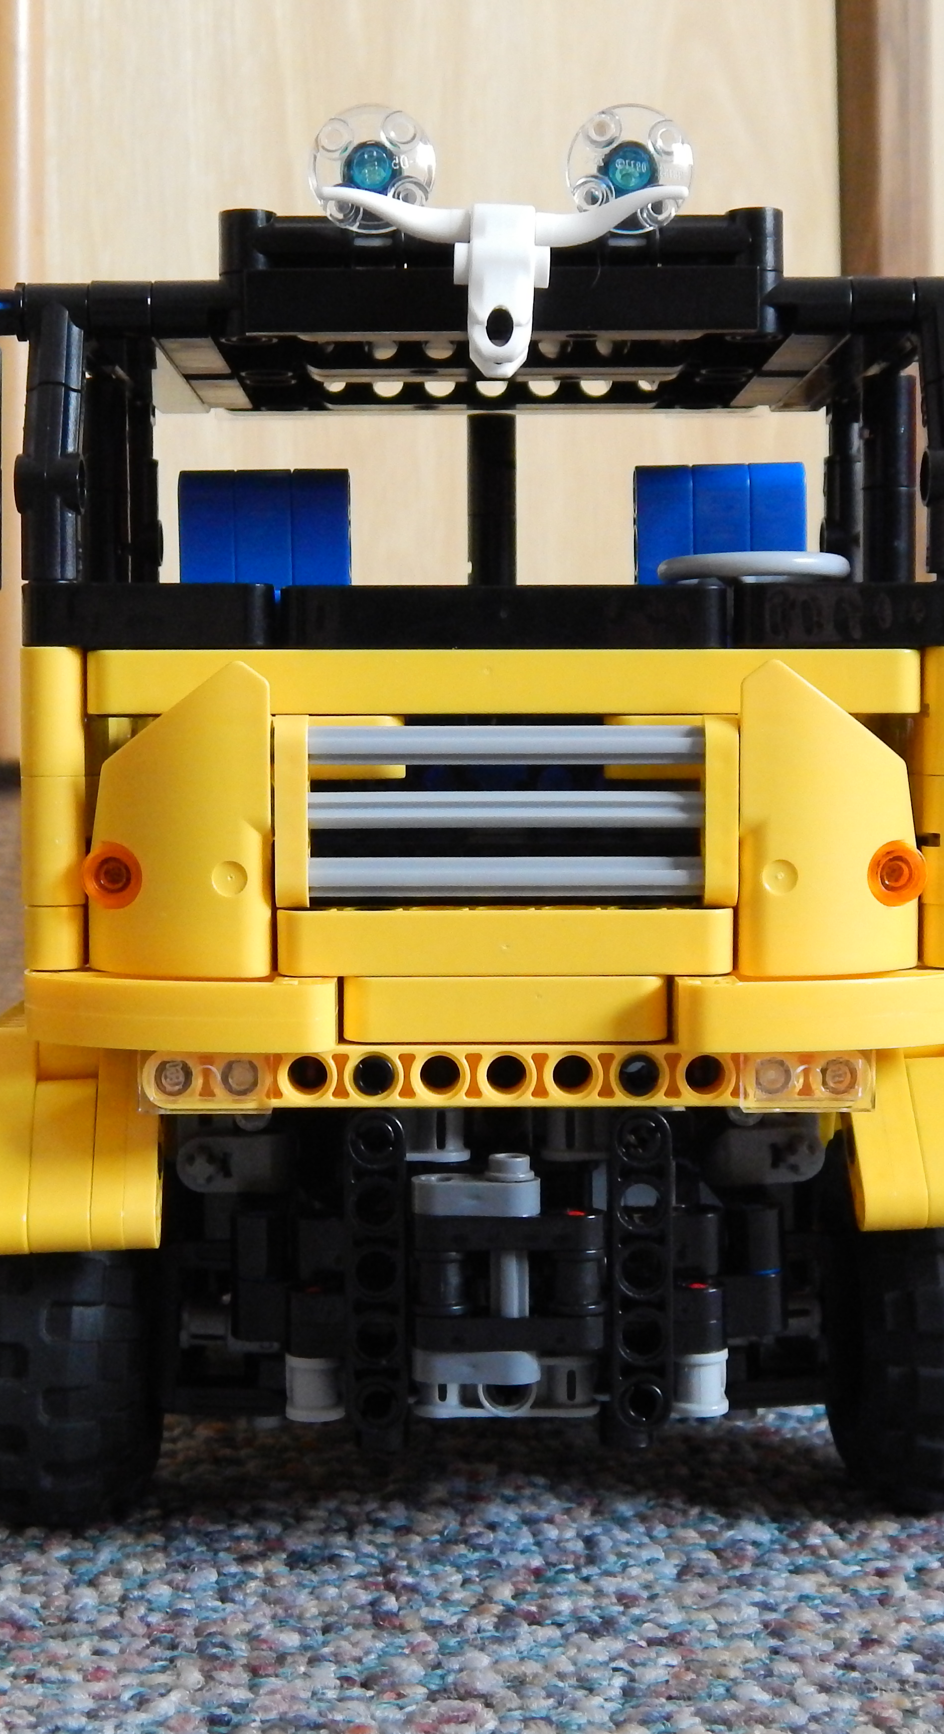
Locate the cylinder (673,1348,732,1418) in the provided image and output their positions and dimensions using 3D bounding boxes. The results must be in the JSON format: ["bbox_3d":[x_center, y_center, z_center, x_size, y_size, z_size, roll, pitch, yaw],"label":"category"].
[{"bbox_3d":[0.029,0.065,0.319,0.007,0.008,0.007,0,3,0],"label":"cylinder"}]

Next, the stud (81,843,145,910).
[{"bbox_3d":[-0.044,0.001,0.309,0.008,0.008,0.004,1,3,15],"label":"stud"}]

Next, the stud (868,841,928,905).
[{"bbox_3d":[0.052,0.001,0.310,0.008,0.008,0.004,-1,3,-15],"label":"stud"}]

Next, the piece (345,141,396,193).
[{"bbox_3d":[-0.013,-0.088,0.321,0.007,0.007,0.005,0,3,0],"label":"piece"}]

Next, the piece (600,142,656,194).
[{"bbox_3d":[0.020,-0.088,0.322,0.007,0.007,0.005,0,3,0],"label":"piece"}]

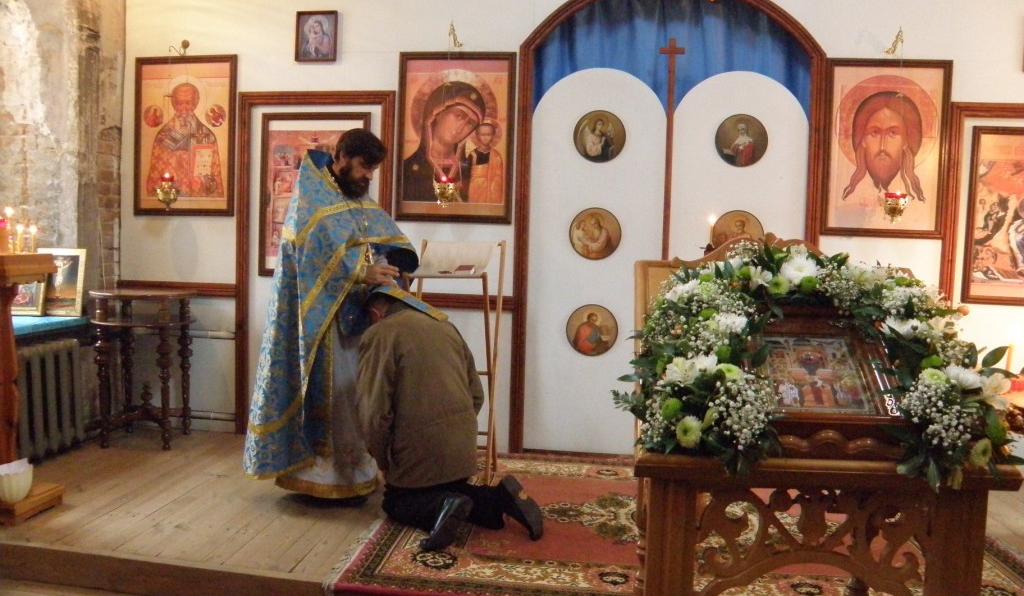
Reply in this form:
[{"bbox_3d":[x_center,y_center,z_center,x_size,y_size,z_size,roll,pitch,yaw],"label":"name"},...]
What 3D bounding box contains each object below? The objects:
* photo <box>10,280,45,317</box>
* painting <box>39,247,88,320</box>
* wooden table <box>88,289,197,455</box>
[{"bbox_3d":[-2.780,-0.026,4.377,0.230,0.270,0.025,2,-4,-3],"label":"photo"},{"bbox_3d":[-2.629,-0.090,4.483,0.270,0.385,0.030,2,-4,-3],"label":"painting"},{"bbox_3d":[-2.056,0.389,4.308,0.575,0.865,0.575,2,4,-3],"label":"wooden table"}]

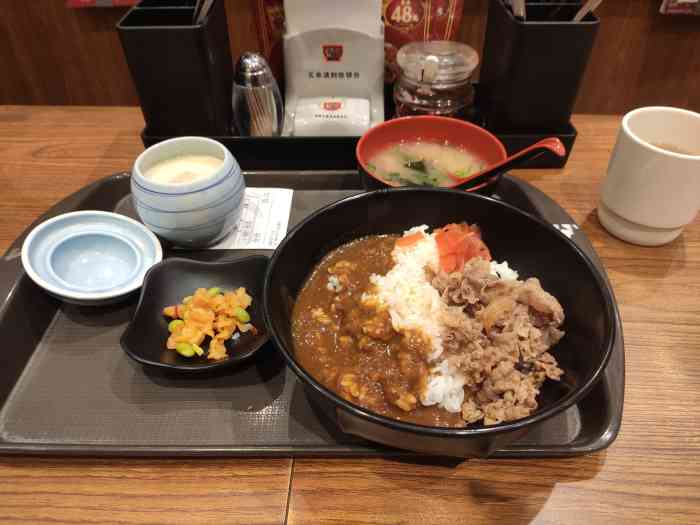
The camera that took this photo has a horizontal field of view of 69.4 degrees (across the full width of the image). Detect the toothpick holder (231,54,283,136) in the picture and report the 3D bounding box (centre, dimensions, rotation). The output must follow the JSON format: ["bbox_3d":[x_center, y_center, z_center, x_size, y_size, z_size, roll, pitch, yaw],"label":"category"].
[{"bbox_3d":[-0.092,-0.158,0.502,0.049,0.093,0.049,-1,43,0],"label":"toothpick holder"}]

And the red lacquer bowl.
[{"bbox_3d":[0.066,-0.068,0.434,0.123,0.063,0.123,0,43,0],"label":"red lacquer bowl"}]

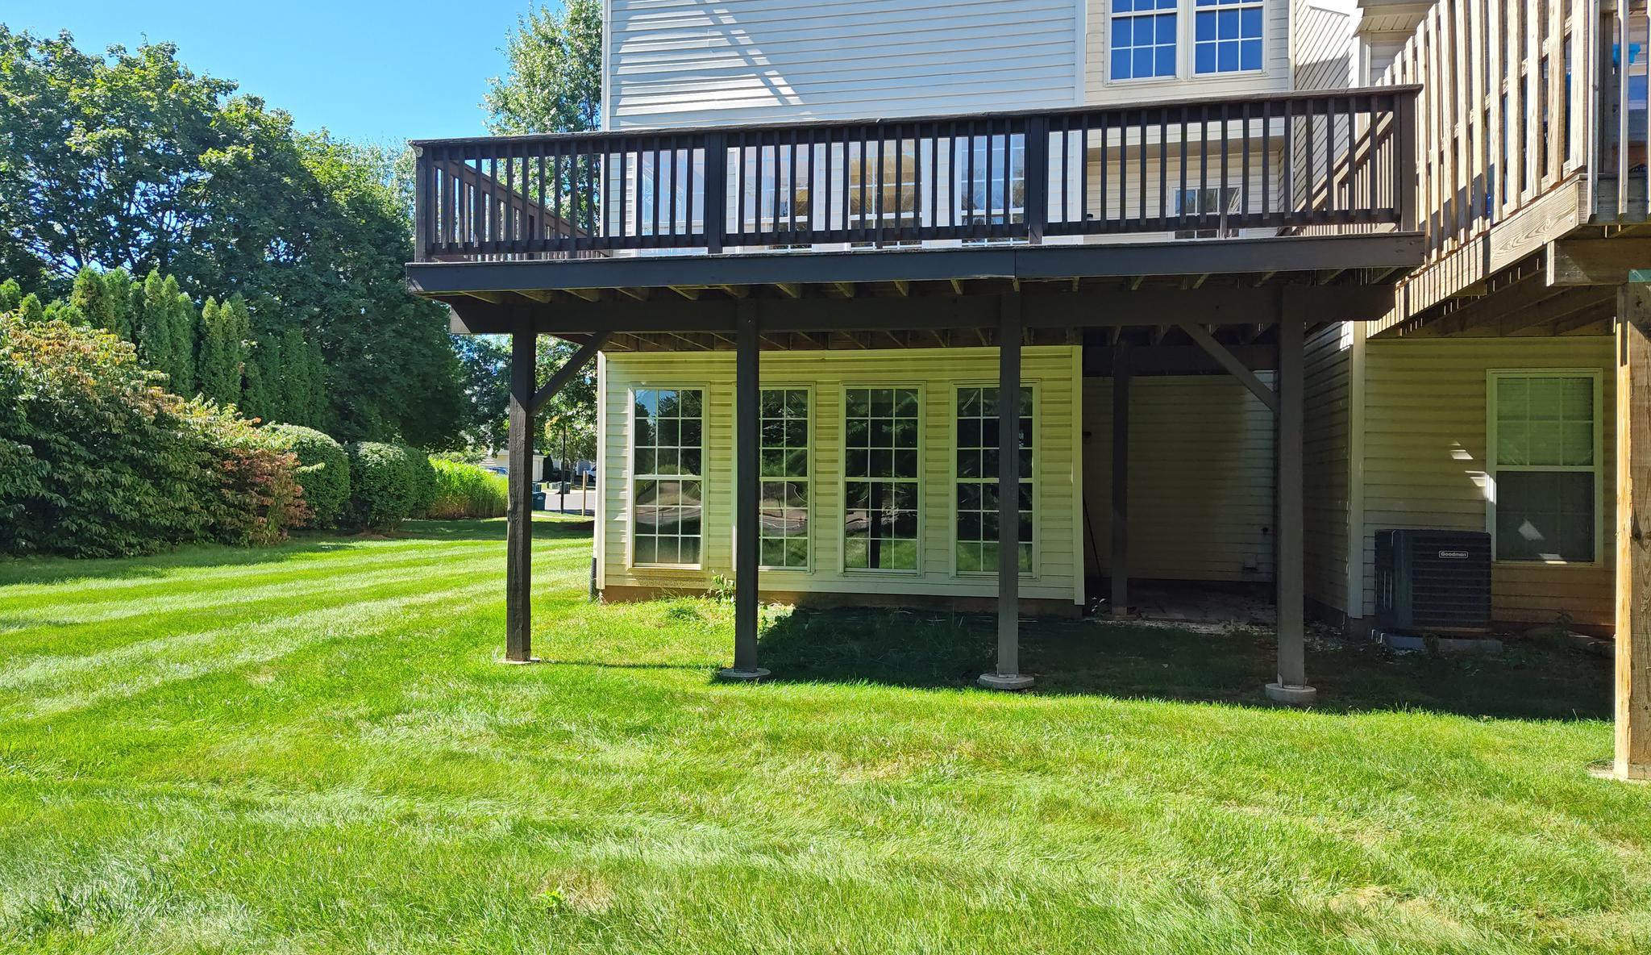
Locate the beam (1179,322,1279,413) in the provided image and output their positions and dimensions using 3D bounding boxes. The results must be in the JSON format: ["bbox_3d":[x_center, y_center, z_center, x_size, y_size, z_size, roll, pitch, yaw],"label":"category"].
[{"bbox_3d":[2.790,-0.770,7.523,0.085,0.850,0.080,-45,-9,9],"label":"beam"}]

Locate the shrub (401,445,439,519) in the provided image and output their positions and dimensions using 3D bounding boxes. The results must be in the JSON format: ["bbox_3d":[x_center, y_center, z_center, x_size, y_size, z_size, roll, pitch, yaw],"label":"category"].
[{"bbox_3d":[-12.552,0.136,33.000,1.850,2.250,1.850,1,0,-21],"label":"shrub"}]

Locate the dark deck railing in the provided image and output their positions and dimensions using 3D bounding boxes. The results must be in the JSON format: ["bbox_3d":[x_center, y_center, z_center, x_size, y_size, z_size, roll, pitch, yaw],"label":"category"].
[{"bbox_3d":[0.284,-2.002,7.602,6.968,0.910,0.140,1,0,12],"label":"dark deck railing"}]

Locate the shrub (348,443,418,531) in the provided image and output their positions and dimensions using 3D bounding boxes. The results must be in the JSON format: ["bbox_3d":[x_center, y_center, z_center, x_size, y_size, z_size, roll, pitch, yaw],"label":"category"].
[{"bbox_3d":[-11.309,0.214,28.000,1.850,2.305,1.850,1,0,-22],"label":"shrub"}]

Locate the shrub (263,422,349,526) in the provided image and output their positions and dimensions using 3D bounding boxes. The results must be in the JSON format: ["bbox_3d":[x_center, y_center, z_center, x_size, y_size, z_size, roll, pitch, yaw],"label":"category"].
[{"bbox_3d":[-12.666,-0.016,26.500,2.350,2.617,2.300,1,0,-26],"label":"shrub"}]

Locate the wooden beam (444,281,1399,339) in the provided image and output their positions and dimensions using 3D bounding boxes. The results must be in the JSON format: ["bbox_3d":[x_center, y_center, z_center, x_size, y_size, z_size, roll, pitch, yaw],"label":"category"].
[{"bbox_3d":[0.415,-1.213,8.076,6.965,0.245,0.090,1,0,12],"label":"wooden beam"}]

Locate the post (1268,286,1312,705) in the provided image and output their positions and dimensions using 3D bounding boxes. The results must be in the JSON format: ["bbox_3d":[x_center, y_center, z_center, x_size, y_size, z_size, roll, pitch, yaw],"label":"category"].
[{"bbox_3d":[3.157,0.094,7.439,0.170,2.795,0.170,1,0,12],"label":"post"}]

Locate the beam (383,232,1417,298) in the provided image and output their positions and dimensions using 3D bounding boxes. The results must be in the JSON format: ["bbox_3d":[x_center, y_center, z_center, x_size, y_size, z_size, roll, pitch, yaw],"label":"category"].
[{"bbox_3d":[0.286,-1.449,7.548,6.999,0.225,0.080,1,0,12],"label":"beam"}]

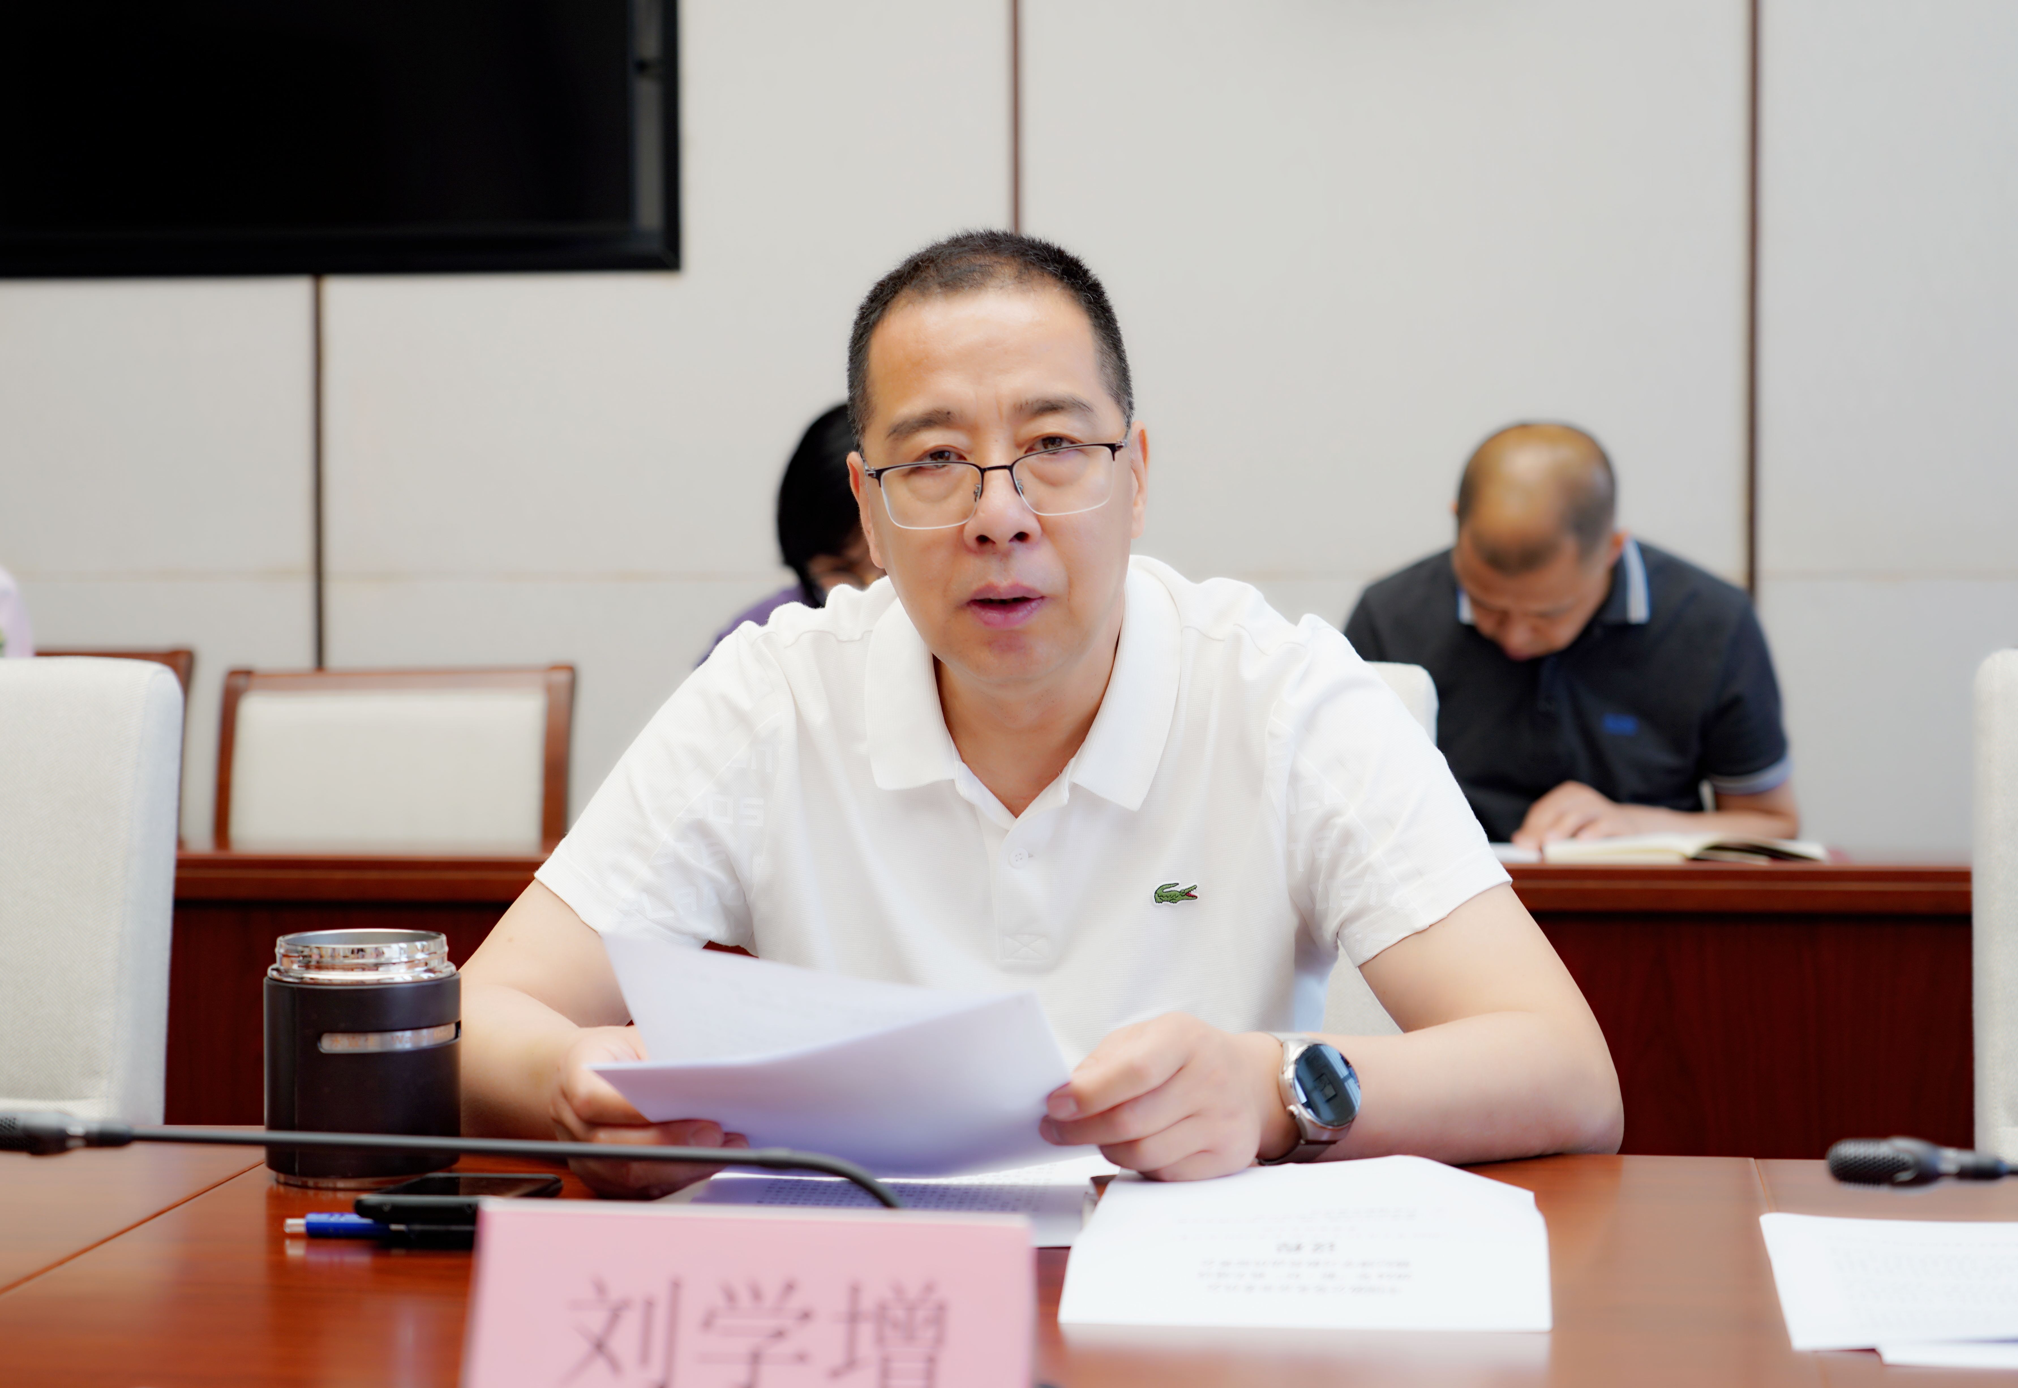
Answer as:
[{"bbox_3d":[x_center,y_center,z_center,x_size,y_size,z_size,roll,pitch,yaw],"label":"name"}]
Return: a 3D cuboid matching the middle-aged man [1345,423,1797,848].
[{"bbox_3d":[0.644,0.305,3.970,0.540,1.232,0.660,0,2,8],"label":"middle-aged man"}]

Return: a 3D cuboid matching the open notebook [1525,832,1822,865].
[{"bbox_3d":[0.736,0.159,3.740,0.320,0.032,0.210,0,2,7],"label":"open notebook"}]

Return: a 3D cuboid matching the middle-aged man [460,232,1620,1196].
[{"bbox_3d":[0.018,0.370,1.990,0.640,1.258,0.700,0,2,3],"label":"middle-aged man"}]

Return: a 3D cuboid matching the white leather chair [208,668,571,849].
[{"bbox_3d":[-0.743,0.445,4.217,0.480,0.946,0.560,-1,2,-14],"label":"white leather chair"}]

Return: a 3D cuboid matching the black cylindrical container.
[{"bbox_3d":[-0.341,0.190,1.800,0.102,0.125,0.102,0,2,0],"label":"black cylindrical container"}]

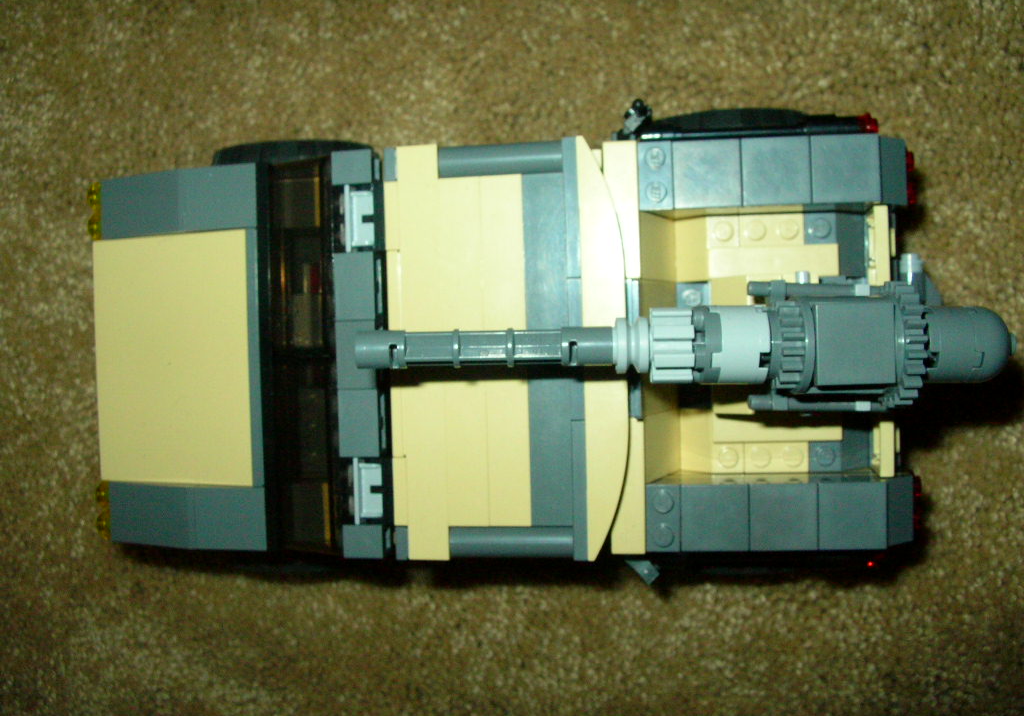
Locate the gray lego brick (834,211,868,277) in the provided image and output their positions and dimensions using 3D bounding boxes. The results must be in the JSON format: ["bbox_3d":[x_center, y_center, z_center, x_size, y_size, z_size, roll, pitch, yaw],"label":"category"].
[{"bbox_3d":[0.084,-0.028,0.266,0.009,0.009,0.016,-1,91,2],"label":"gray lego brick"}]

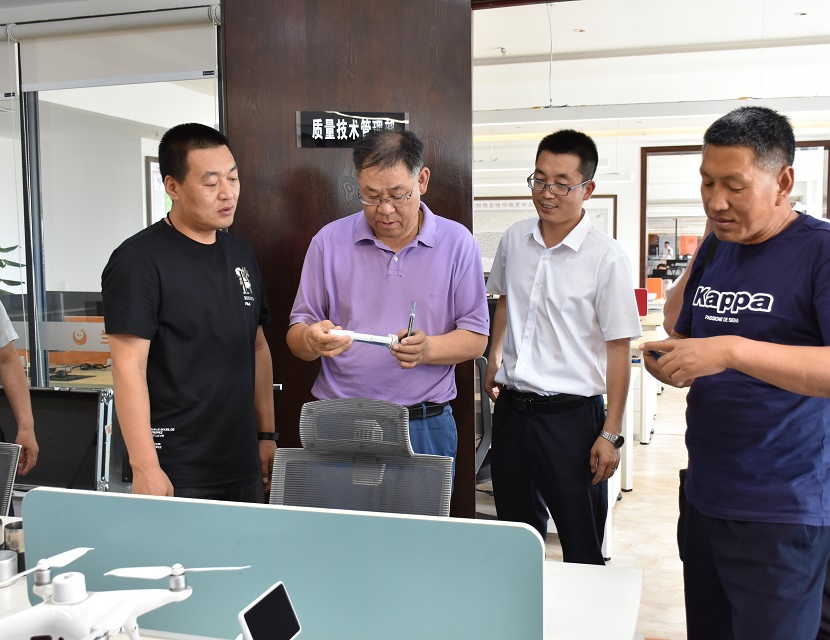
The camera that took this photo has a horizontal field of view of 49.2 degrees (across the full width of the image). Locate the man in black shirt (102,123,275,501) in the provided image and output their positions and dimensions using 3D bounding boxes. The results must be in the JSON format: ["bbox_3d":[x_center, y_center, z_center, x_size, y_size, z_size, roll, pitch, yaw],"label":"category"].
[{"bbox_3d":[-0.607,0.359,2.469,0.320,1.769,0.480,3,6,42],"label":"man in black shirt"}]

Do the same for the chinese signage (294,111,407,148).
[{"bbox_3d":[-0.201,-0.613,2.930,0.363,0.118,0.015,-1,4,-2],"label":"chinese signage"}]

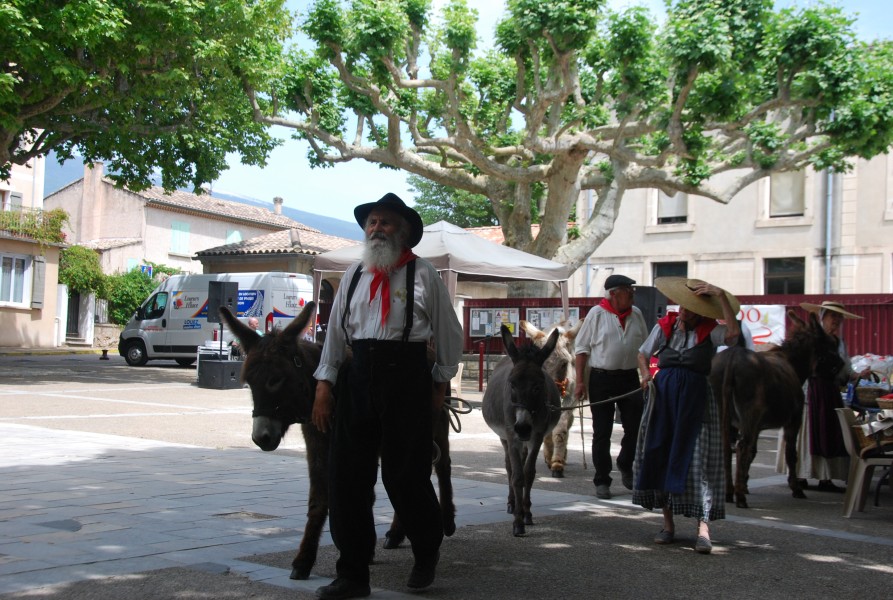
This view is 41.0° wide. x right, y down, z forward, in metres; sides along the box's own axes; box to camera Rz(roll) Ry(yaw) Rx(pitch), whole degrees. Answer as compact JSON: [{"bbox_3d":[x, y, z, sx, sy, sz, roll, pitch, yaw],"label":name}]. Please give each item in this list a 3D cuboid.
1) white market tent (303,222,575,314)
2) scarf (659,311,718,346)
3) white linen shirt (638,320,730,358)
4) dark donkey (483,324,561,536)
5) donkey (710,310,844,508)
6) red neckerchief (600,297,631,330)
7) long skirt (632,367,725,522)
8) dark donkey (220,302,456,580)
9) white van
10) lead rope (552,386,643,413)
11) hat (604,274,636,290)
[{"bbox_3d":[-0.122,0.221,19.863,3.000,3.100,3.000,0,-3,42],"label":"white market tent"},{"bbox_3d":[1.409,0.161,6.980,0.330,0.200,0.270,1,-2,18],"label":"scarf"},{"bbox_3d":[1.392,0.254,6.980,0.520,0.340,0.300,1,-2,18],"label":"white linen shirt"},{"bbox_3d":[0.491,0.806,7.776,0.510,1.280,1.620,2,-2,2],"label":"dark donkey"},{"bbox_3d":[2.662,0.838,9.509,0.620,1.500,1.650,0,-3,38],"label":"donkey"},{"bbox_3d":[1.313,0.105,9.270,0.230,0.260,0.200,3,-2,-18],"label":"red neckerchief"},{"bbox_3d":[1.367,0.851,7.030,0.510,0.890,0.460,1,-2,18],"label":"long skirt"},{"bbox_3d":[-0.416,0.705,6.198,0.520,1.310,1.780,1,-2,26],"label":"dark donkey"},{"bbox_3d":[-6.313,0.579,32.900,5.400,2.500,2.100,1,-2,30],"label":"white van"},{"bbox_3d":[0.890,0.590,7.080,0.530,0.160,0.150,1,-2,20],"label":"lead rope"},{"bbox_3d":[1.351,-0.136,9.270,0.260,0.120,0.230,0,-3,41],"label":"hat"}]

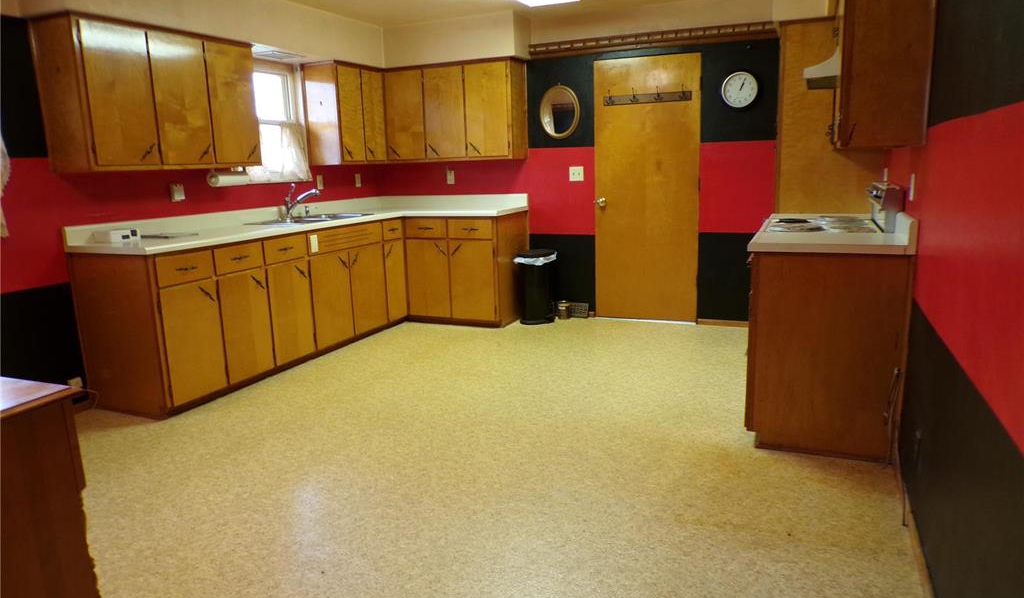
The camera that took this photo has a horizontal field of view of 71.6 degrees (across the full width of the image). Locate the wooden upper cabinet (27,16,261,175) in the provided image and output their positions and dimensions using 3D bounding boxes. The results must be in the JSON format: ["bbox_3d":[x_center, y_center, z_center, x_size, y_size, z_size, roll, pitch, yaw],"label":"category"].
[{"bbox_3d":[-2.053,-1.151,4.164,0.319,0.764,1.227,3,12,23],"label":"wooden upper cabinet"}]

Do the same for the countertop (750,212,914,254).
[{"bbox_3d":[1.591,-0.394,3.567,0.625,0.141,1.513,3,12,23],"label":"countertop"}]

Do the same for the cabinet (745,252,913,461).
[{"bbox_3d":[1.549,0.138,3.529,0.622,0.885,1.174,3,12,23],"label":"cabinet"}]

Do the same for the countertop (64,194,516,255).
[{"bbox_3d":[-1.139,-0.564,4.907,1.461,0.134,3.043,3,12,23],"label":"countertop"}]

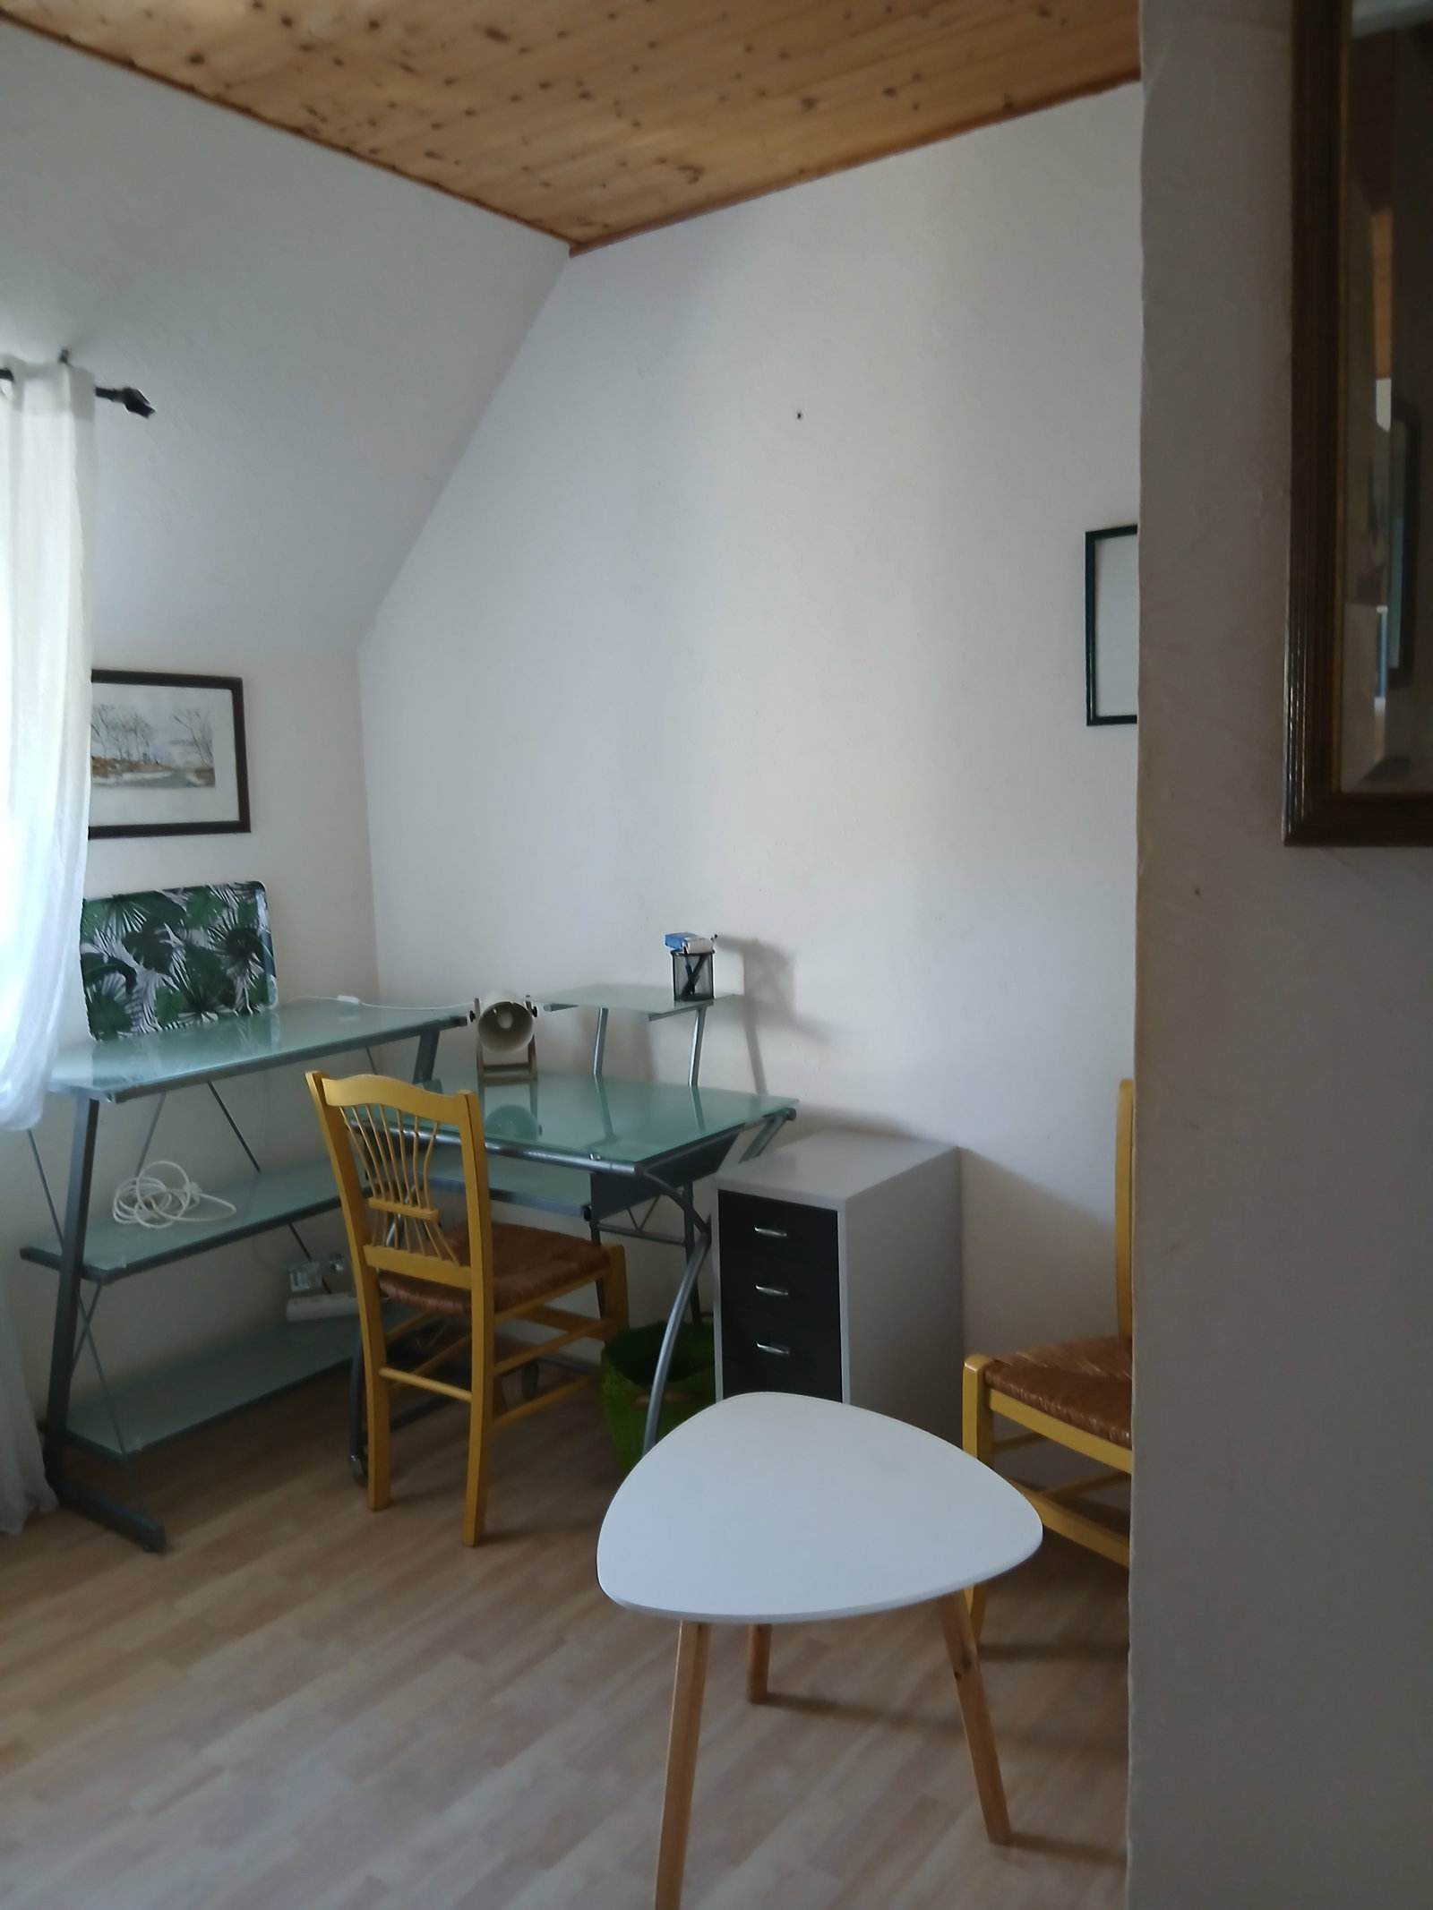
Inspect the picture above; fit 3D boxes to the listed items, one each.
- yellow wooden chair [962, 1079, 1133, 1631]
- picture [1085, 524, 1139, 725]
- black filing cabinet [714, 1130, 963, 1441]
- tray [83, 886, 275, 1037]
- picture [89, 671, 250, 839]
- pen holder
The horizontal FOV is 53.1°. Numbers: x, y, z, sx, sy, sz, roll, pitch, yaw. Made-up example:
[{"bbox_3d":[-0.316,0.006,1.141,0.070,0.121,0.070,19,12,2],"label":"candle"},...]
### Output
[{"bbox_3d":[0.667,0.677,2.125,0.400,0.880,0.455,-7,9,-31],"label":"yellow wooden chair"},{"bbox_3d":[0.767,-0.560,2.417,0.310,0.332,0.020,4,10,35],"label":"picture"},{"bbox_3d":[0.241,0.717,2.754,0.283,0.657,0.393,4,10,35],"label":"black filing cabinet"},{"bbox_3d":[-1.175,0.006,3.172,0.028,0.302,0.468,-1,7,35],"label":"tray"},{"bbox_3d":[-1.221,-0.428,3.104,0.022,0.352,0.510,4,10,35],"label":"picture"},{"bbox_3d":[-0.048,0.041,3.033,0.090,0.100,0.090,4,10,35],"label":"pen holder"}]

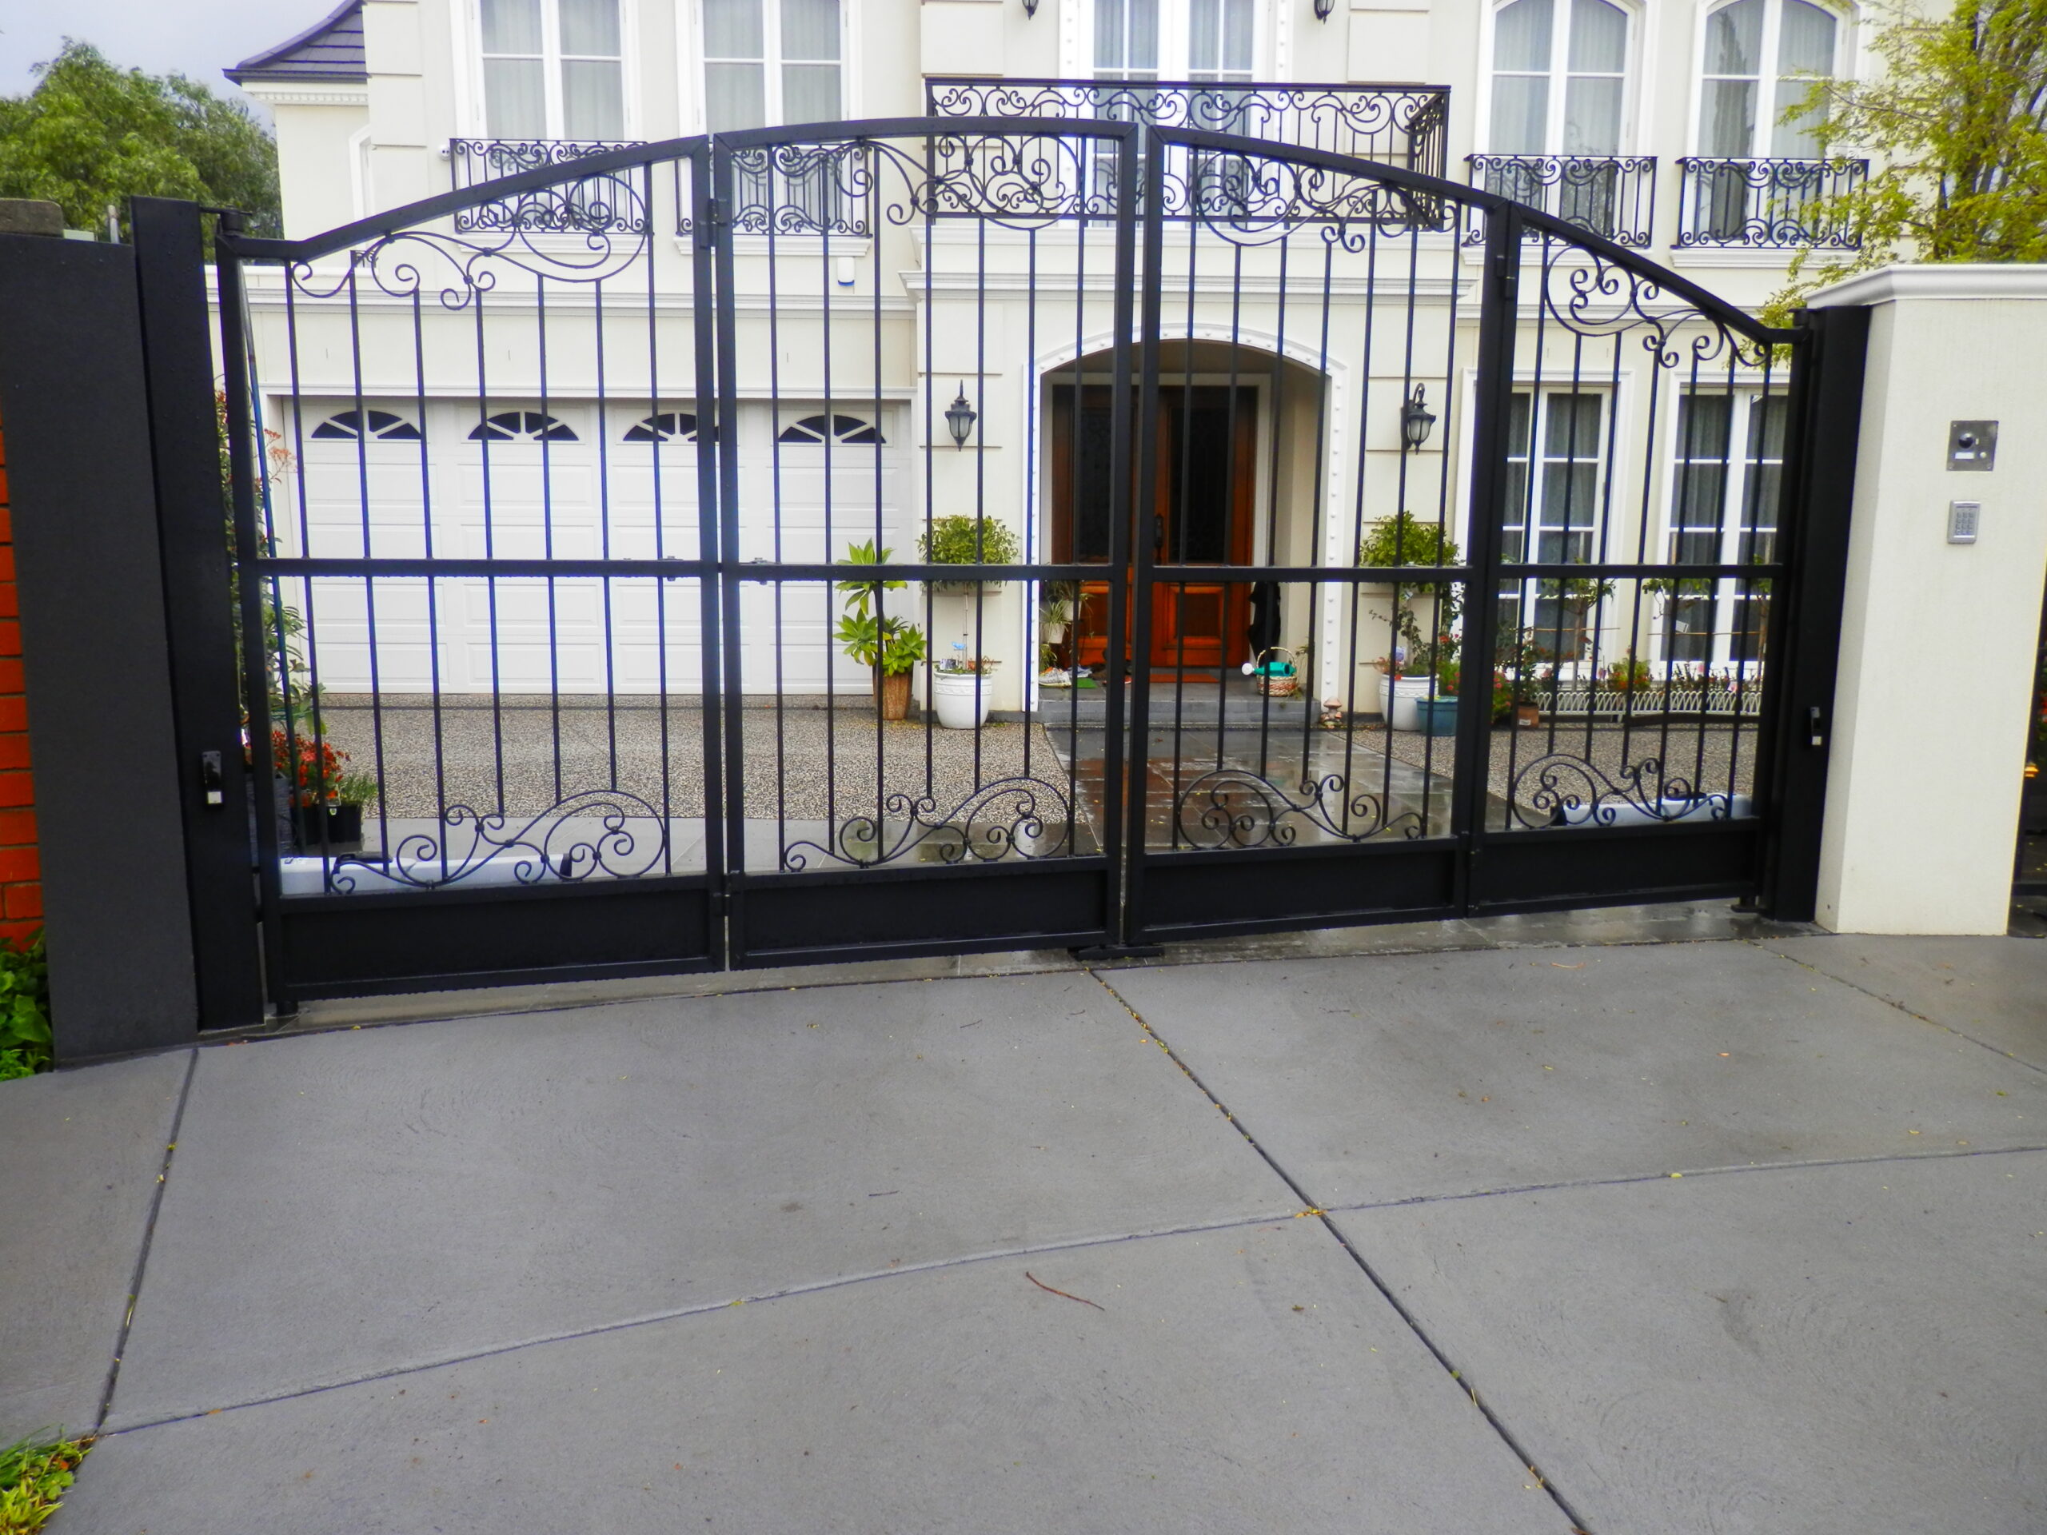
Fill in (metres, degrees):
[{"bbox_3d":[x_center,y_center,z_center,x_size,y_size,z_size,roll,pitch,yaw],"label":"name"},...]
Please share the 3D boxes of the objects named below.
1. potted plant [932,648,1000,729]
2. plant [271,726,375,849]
[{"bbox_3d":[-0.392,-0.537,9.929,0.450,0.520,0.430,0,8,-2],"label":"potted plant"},{"bbox_3d":[-2.757,0.050,5.842,0.410,0.450,0.360,0,8,-2],"label":"plant"}]

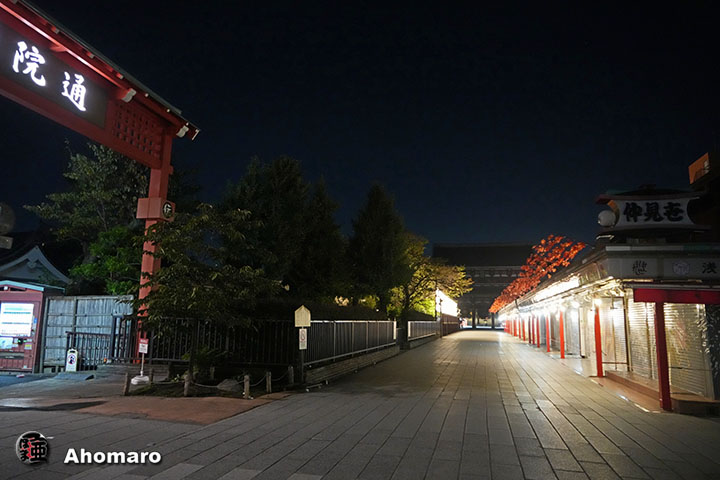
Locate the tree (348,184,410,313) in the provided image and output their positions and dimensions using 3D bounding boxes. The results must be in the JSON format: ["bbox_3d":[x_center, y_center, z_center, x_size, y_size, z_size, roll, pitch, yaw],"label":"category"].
[{"bbox_3d":[1.179,1.528,29.333,3.810,9.799,3.810,-1,-10,14],"label":"tree"}]

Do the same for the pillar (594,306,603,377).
[{"bbox_3d":[7.401,3.153,14.958,0.140,2.120,0.140,-1,-10,14],"label":"pillar"}]

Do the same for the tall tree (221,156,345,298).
[{"bbox_3d":[-3.437,0.649,21.805,5.592,8.894,5.592,-1,-10,14],"label":"tall tree"}]

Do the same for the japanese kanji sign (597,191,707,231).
[{"bbox_3d":[5.947,-0.551,9.914,1.950,0.720,0.500,-1,-10,14],"label":"japanese kanji sign"}]

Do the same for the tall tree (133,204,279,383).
[{"bbox_3d":[-3.862,1.317,12.003,3.650,4.348,3.650,-1,-10,14],"label":"tall tree"}]

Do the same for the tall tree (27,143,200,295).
[{"bbox_3d":[-8.787,0.370,16.812,6.233,7.604,6.233,-1,-10,14],"label":"tall tree"}]

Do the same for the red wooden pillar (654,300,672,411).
[{"bbox_3d":[5.844,2.245,9.303,0.140,2.000,0.140,-1,-10,14],"label":"red wooden pillar"}]

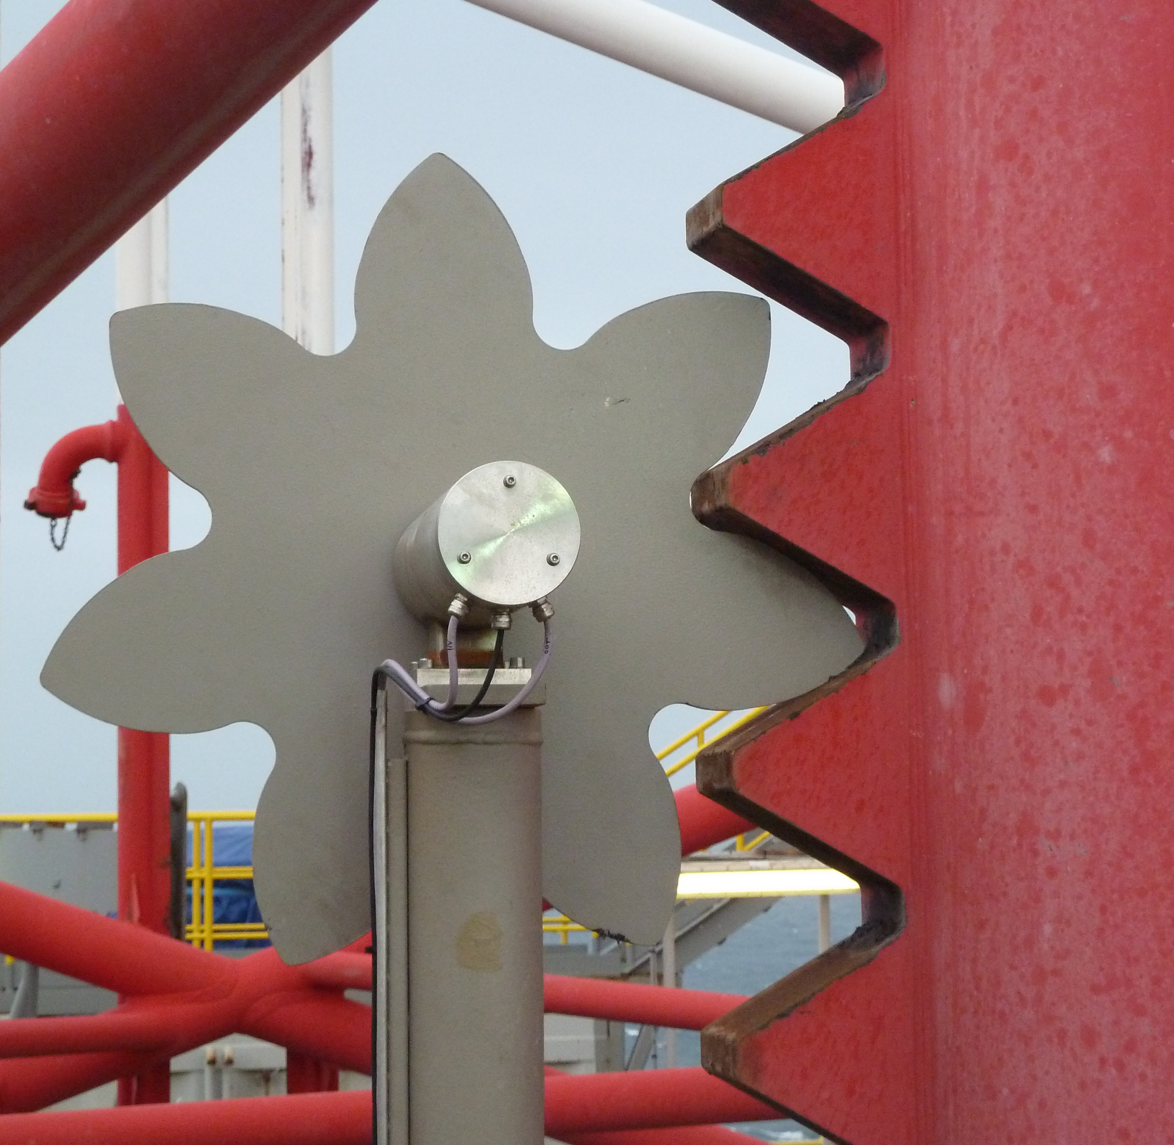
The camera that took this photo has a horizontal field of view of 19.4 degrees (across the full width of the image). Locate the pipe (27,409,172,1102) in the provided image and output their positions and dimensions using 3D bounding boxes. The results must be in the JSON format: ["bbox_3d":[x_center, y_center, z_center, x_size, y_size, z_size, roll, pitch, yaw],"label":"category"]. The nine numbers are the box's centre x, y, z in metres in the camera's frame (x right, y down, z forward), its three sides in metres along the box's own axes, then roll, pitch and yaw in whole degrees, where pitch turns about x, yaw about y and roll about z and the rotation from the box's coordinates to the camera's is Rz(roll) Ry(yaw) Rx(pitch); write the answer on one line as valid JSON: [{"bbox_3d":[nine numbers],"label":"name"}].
[{"bbox_3d":[-2.351,0.889,16.600,0.700,3.420,0.270,-1,-5,0],"label":"pipe"}]

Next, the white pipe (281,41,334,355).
[{"bbox_3d":[-1.346,-1.695,16.600,0.250,1.750,0.220,-1,-5,0],"label":"white pipe"}]

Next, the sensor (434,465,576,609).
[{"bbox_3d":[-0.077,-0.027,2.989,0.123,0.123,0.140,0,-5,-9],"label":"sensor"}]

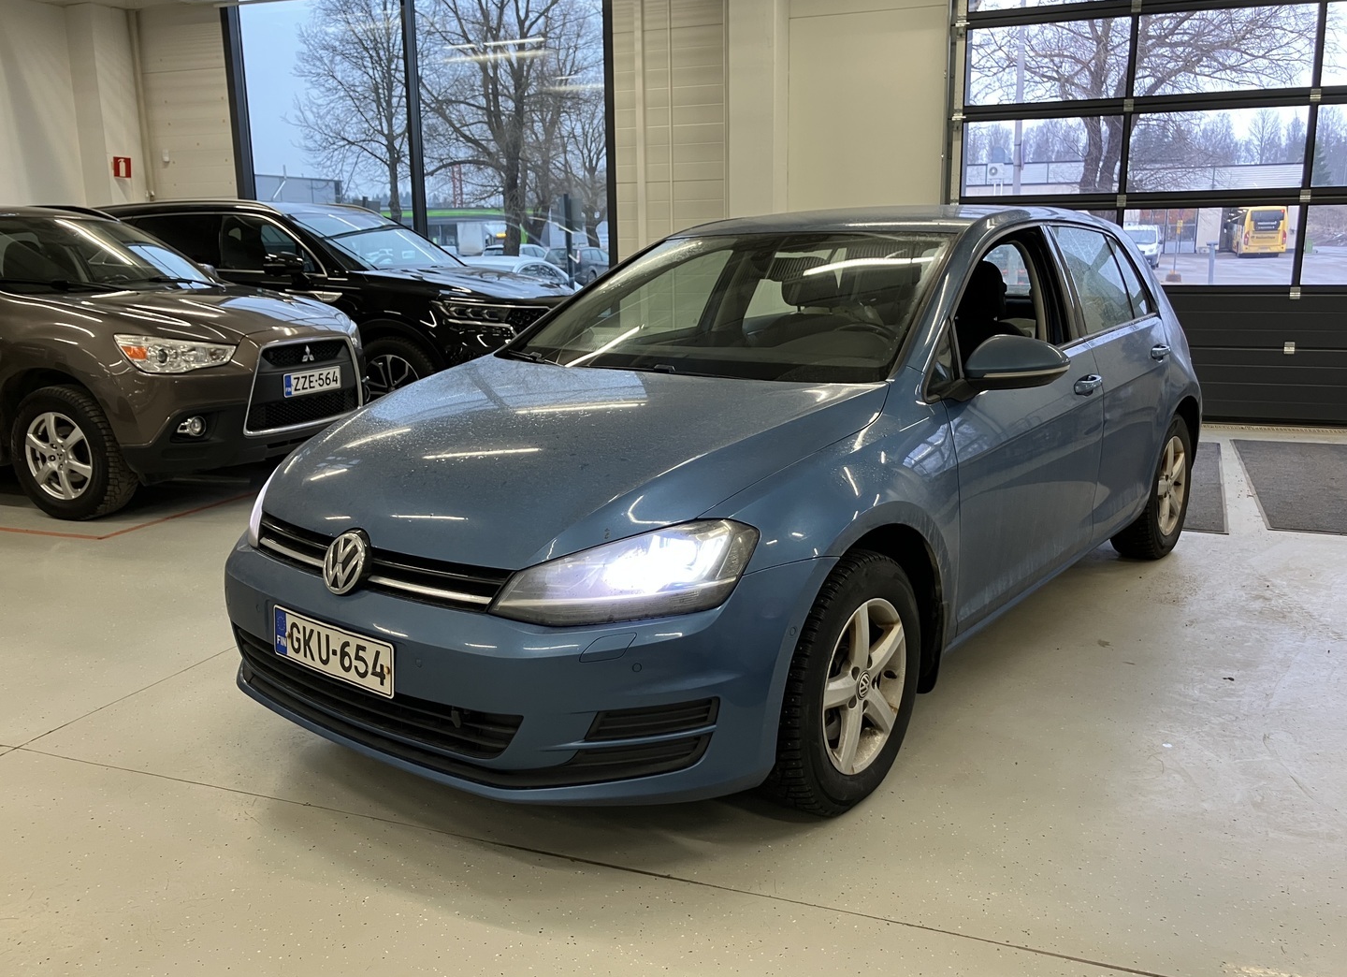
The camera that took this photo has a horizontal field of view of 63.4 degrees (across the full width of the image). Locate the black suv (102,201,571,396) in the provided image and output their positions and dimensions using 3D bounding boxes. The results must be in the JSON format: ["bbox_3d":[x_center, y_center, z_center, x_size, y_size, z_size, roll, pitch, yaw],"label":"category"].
[{"bbox_3d":[-2.988,-1.456,9.008,4.800,1.700,1.910,5,14,23],"label":"black suv"}]

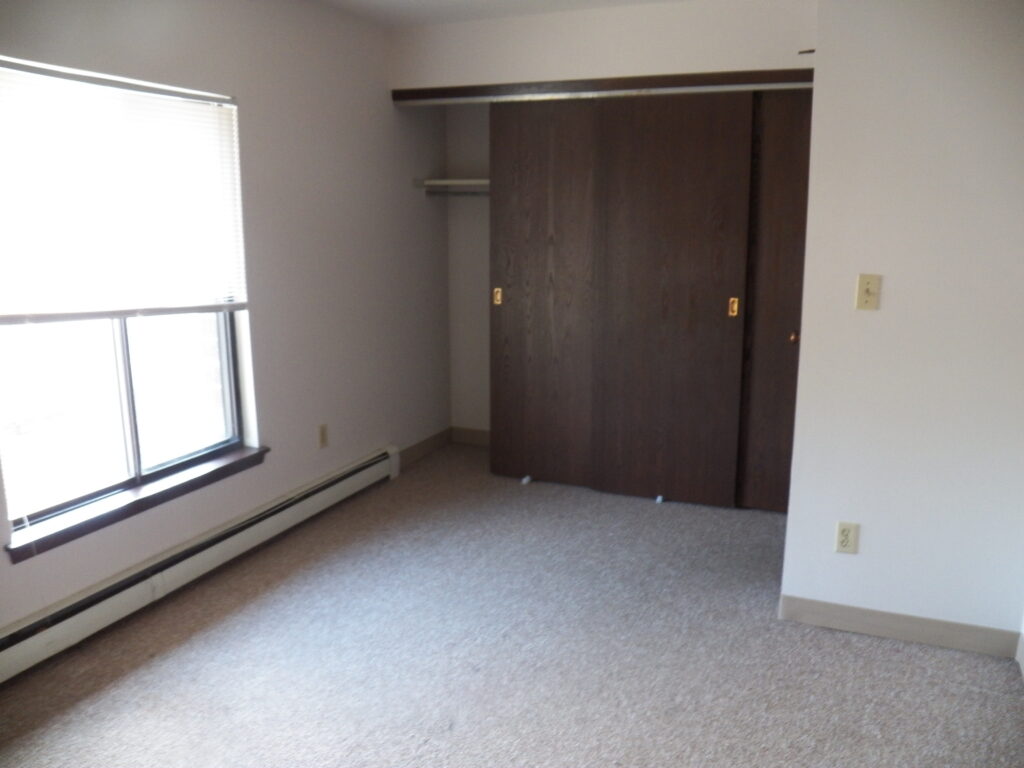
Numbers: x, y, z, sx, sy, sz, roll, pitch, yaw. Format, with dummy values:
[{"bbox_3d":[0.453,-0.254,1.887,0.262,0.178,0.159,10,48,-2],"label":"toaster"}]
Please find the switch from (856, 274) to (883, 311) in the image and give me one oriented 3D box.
[{"bbox_3d":[1.162,-0.297,2.693,0.071,0.115,0.014,5,12,22],"label":"switch"}]

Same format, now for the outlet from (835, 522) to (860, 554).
[{"bbox_3d":[1.161,0.534,2.863,0.071,0.115,0.009,5,12,22],"label":"outlet"}]

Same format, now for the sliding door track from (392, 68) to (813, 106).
[{"bbox_3d":[0.390,-1.433,4.031,2.186,0.076,0.070,5,12,22],"label":"sliding door track"}]

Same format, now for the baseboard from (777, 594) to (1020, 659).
[{"bbox_3d":[1.312,0.829,2.852,0.737,0.094,0.016,5,12,22],"label":"baseboard"}]

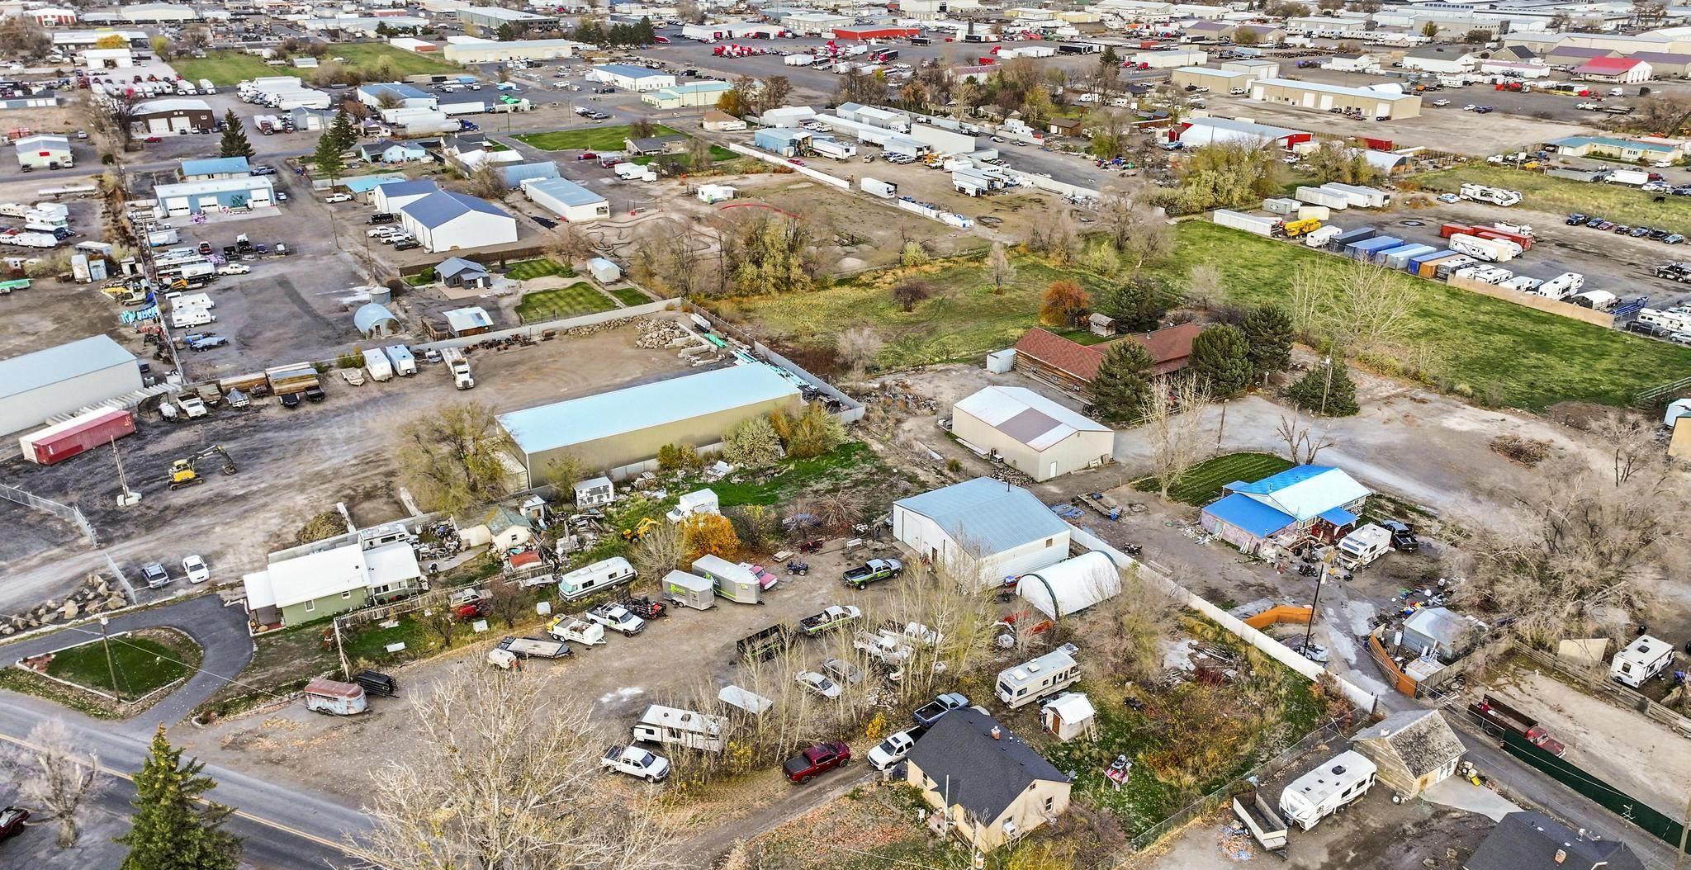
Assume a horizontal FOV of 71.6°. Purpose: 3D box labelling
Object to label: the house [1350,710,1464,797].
[{"bbox_3d":[46.510,25.650,96.790,6.700,4.300,6.150,-14,27,-29],"label":"house"}]

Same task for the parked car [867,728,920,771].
[{"bbox_3d":[4.643,25.796,97.207,5.750,1.880,2.000,-14,27,-29],"label":"parked car"}]

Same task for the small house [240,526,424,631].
[{"bbox_3d":[-53.060,15.230,121.310,16.000,3.300,10.000,-13,27,-27],"label":"small house"}]

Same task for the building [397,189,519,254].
[{"bbox_3d":[-86.170,-48.270,260.840,18.300,8.000,24.400,-15,28,-30],"label":"building"}]

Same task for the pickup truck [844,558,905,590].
[{"bbox_3d":[3.110,14.630,124.400,6.100,1.920,2.020,-13,27,-26],"label":"pickup truck"}]

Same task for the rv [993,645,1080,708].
[{"bbox_3d":[17.780,22.695,108.259,7.550,3.000,2.500,-14,27,-29],"label":"rv"}]

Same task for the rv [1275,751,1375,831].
[{"bbox_3d":[37.535,27.825,91.327,8.800,2.900,2.500,-15,28,-31],"label":"rv"}]

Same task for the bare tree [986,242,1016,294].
[{"bbox_3d":[28.842,-30.953,216.722,5.200,9.500,5.200,0,24,0],"label":"bare tree"}]

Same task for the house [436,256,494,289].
[{"bbox_3d":[-74.900,-31.835,230.231,8.400,4.200,10.300,-14,28,-29],"label":"house"}]

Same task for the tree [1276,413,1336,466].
[{"bbox_3d":[57.600,1.490,146.560,7.200,8.600,6.500,0,24,0],"label":"tree"}]

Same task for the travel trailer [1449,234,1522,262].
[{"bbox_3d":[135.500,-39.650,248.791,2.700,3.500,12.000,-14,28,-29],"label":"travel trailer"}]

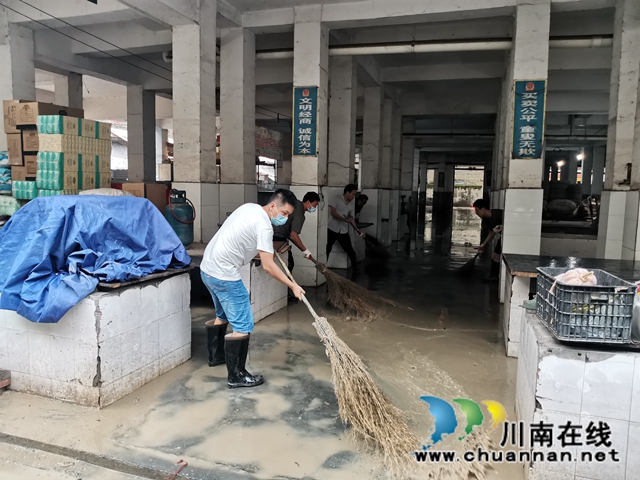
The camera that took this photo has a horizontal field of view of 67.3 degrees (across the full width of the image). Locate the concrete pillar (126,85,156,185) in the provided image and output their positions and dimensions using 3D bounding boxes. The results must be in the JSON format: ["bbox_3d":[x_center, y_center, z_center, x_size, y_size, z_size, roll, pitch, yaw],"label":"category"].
[{"bbox_3d":[-4.288,-1.643,11.555,0.450,3.890,0.450,3,6,19],"label":"concrete pillar"}]

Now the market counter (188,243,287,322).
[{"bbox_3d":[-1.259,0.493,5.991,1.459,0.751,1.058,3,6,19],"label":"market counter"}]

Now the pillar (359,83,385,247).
[{"bbox_3d":[1.308,-1.697,12.062,0.450,4.061,0.450,3,6,19],"label":"pillar"}]

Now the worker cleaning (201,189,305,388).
[{"bbox_3d":[-0.522,0.347,3.712,0.800,1.473,0.580,0,5,-9],"label":"worker cleaning"}]

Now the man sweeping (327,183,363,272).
[{"bbox_3d":[0.446,-0.213,9.041,0.600,1.637,0.580,6,7,43],"label":"man sweeping"}]

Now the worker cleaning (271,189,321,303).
[{"bbox_3d":[-0.350,0.096,6.459,0.700,1.473,0.580,3,6,19],"label":"worker cleaning"}]

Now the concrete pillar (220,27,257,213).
[{"bbox_3d":[-1.373,-1.381,8.073,0.450,4.090,0.450,3,6,19],"label":"concrete pillar"}]

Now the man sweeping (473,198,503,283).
[{"bbox_3d":[2.995,0.002,8.225,0.720,1.416,0.600,1,5,4],"label":"man sweeping"}]

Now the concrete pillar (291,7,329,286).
[{"bbox_3d":[-0.162,-1.414,7.675,0.450,4.261,0.450,3,6,19],"label":"concrete pillar"}]

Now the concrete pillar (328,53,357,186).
[{"bbox_3d":[0.424,-1.478,9.547,0.450,4.061,0.450,3,6,19],"label":"concrete pillar"}]

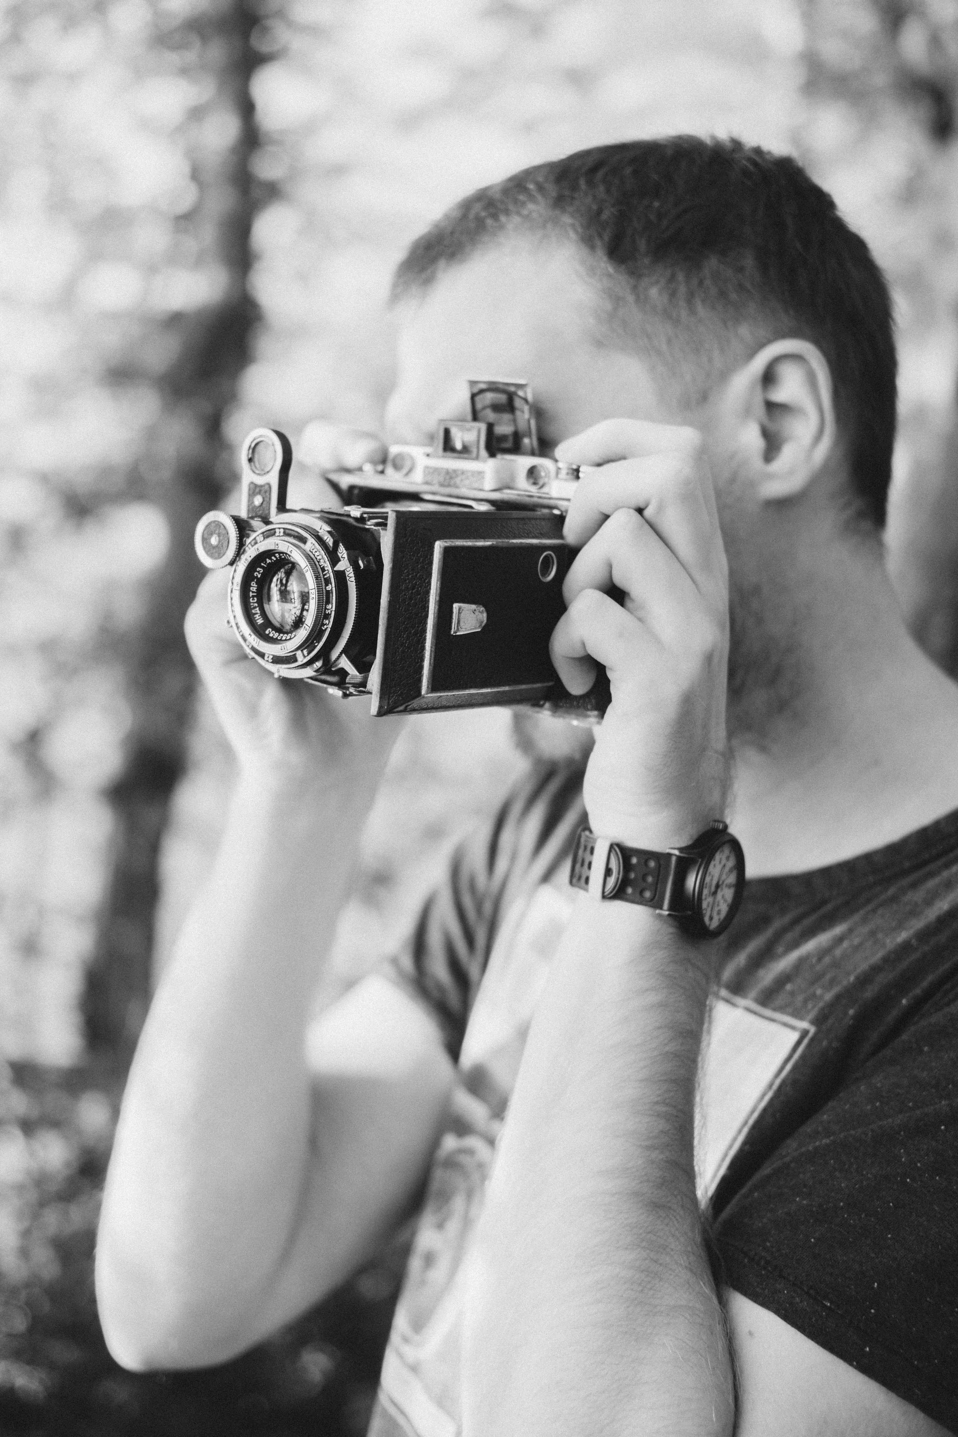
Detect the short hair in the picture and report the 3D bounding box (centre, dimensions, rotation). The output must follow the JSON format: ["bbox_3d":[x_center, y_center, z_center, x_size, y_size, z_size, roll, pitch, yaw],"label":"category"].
[{"bbox_3d":[0.068,-0.157,0.880,0.200,0.165,0.165,-8,15,-40],"label":"short hair"}]

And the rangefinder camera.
[{"bbox_3d":[-0.030,-0.067,0.787,0.153,0.122,0.130,11,10,39],"label":"rangefinder camera"}]

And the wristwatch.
[{"bbox_3d":[0.064,0.056,0.765,0.050,0.041,0.060,12,-4,22],"label":"wristwatch"}]

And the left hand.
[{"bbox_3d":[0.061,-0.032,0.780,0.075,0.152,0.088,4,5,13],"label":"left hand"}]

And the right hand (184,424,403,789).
[{"bbox_3d":[-0.077,-0.048,0.885,0.085,0.150,0.090,10,9,36],"label":"right hand"}]

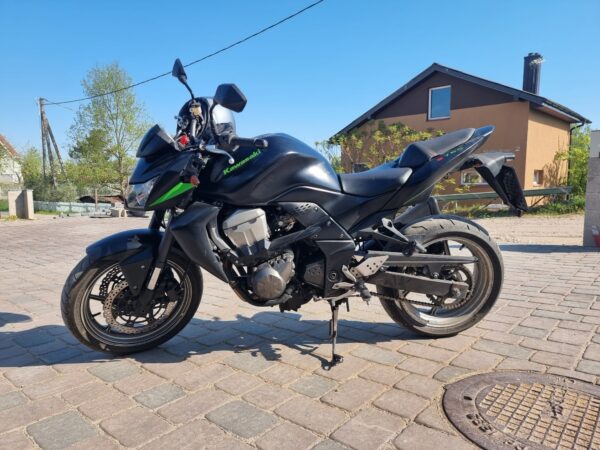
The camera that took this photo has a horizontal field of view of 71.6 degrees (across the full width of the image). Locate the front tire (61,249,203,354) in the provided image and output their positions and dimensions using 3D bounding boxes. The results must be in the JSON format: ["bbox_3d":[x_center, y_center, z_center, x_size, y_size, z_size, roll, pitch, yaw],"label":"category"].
[{"bbox_3d":[-0.733,0.322,1.881,0.598,0.598,0.120,-5,26,-30],"label":"front tire"}]

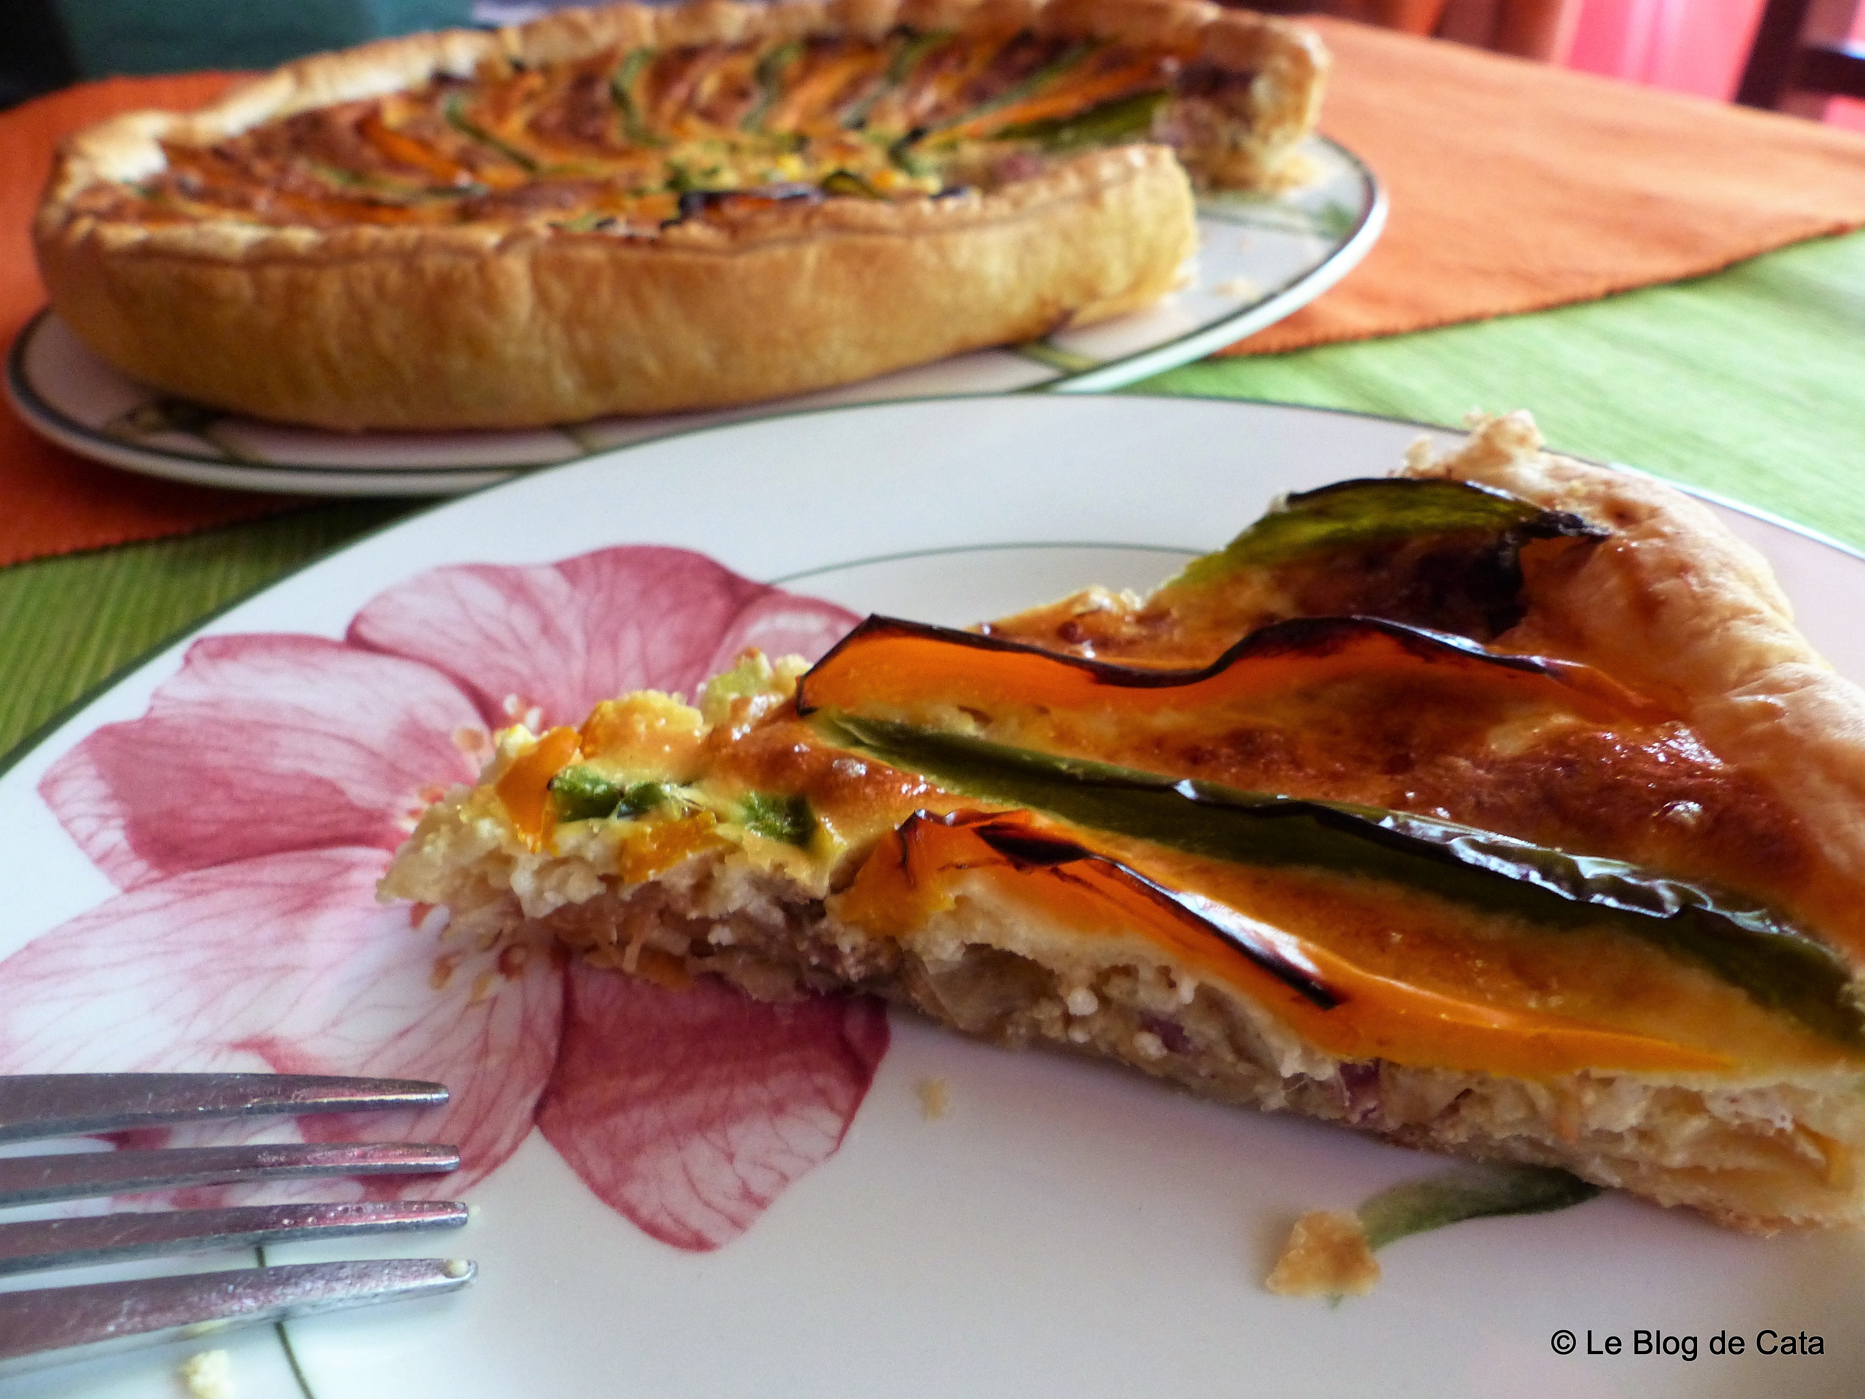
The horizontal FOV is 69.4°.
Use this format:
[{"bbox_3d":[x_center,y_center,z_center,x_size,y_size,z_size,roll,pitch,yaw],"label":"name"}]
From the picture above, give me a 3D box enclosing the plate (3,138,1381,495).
[{"bbox_3d":[-0.055,-0.118,0.349,0.324,0.021,0.324,-4,33,3],"label":"plate"}]

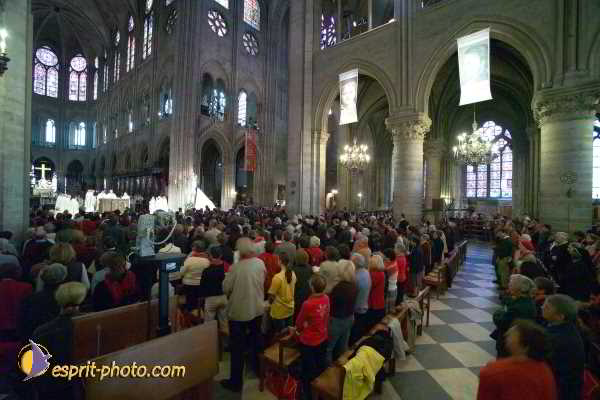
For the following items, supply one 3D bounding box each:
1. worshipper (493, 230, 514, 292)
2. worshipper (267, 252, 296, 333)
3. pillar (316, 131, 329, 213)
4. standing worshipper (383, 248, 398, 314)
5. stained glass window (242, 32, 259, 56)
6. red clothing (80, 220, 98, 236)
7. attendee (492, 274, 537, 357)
[{"bbox_3d":[5.406,1.538,6.652,0.350,1.560,0.500,1,0,36],"label":"worshipper"},{"bbox_3d":[-0.251,1.463,3.302,0.330,1.540,0.430,1,0,44],"label":"worshipper"},{"bbox_3d":[1.347,-1.048,15.400,0.700,6.468,0.700,1,0,0],"label":"pillar"},{"bbox_3d":[1.460,1.510,4.100,0.300,1.530,0.460,1,0,39],"label":"standing worshipper"},{"bbox_3d":[-6.278,-19.842,31.900,0.300,2.700,2.650,1,0,38],"label":"stained glass window"},{"bbox_3d":[-7.070,1.000,8.400,0.300,0.620,0.500,1,0,39],"label":"red clothing"},{"bbox_3d":[2.010,1.480,2.350,0.340,1.600,0.480,1,0,39],"label":"attendee"}]

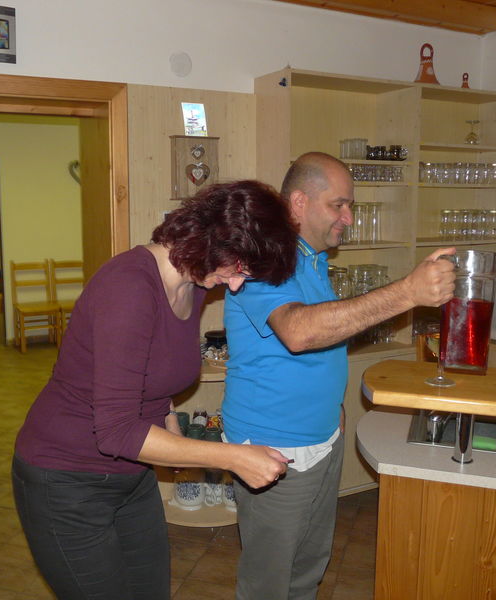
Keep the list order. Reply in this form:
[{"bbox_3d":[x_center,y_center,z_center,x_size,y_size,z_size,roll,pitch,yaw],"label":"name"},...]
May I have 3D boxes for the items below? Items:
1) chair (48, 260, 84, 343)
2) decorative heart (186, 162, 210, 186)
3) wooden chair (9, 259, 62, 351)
[{"bbox_3d":[-1.850,0.030,6.977,0.395,0.890,0.420,-5,11,-28],"label":"chair"},{"bbox_3d":[-0.226,-0.580,2.988,0.120,0.109,0.014,-5,11,-28],"label":"decorative heart"},{"bbox_3d":[-2.221,0.060,6.783,0.395,0.890,0.420,-5,11,-28],"label":"wooden chair"}]

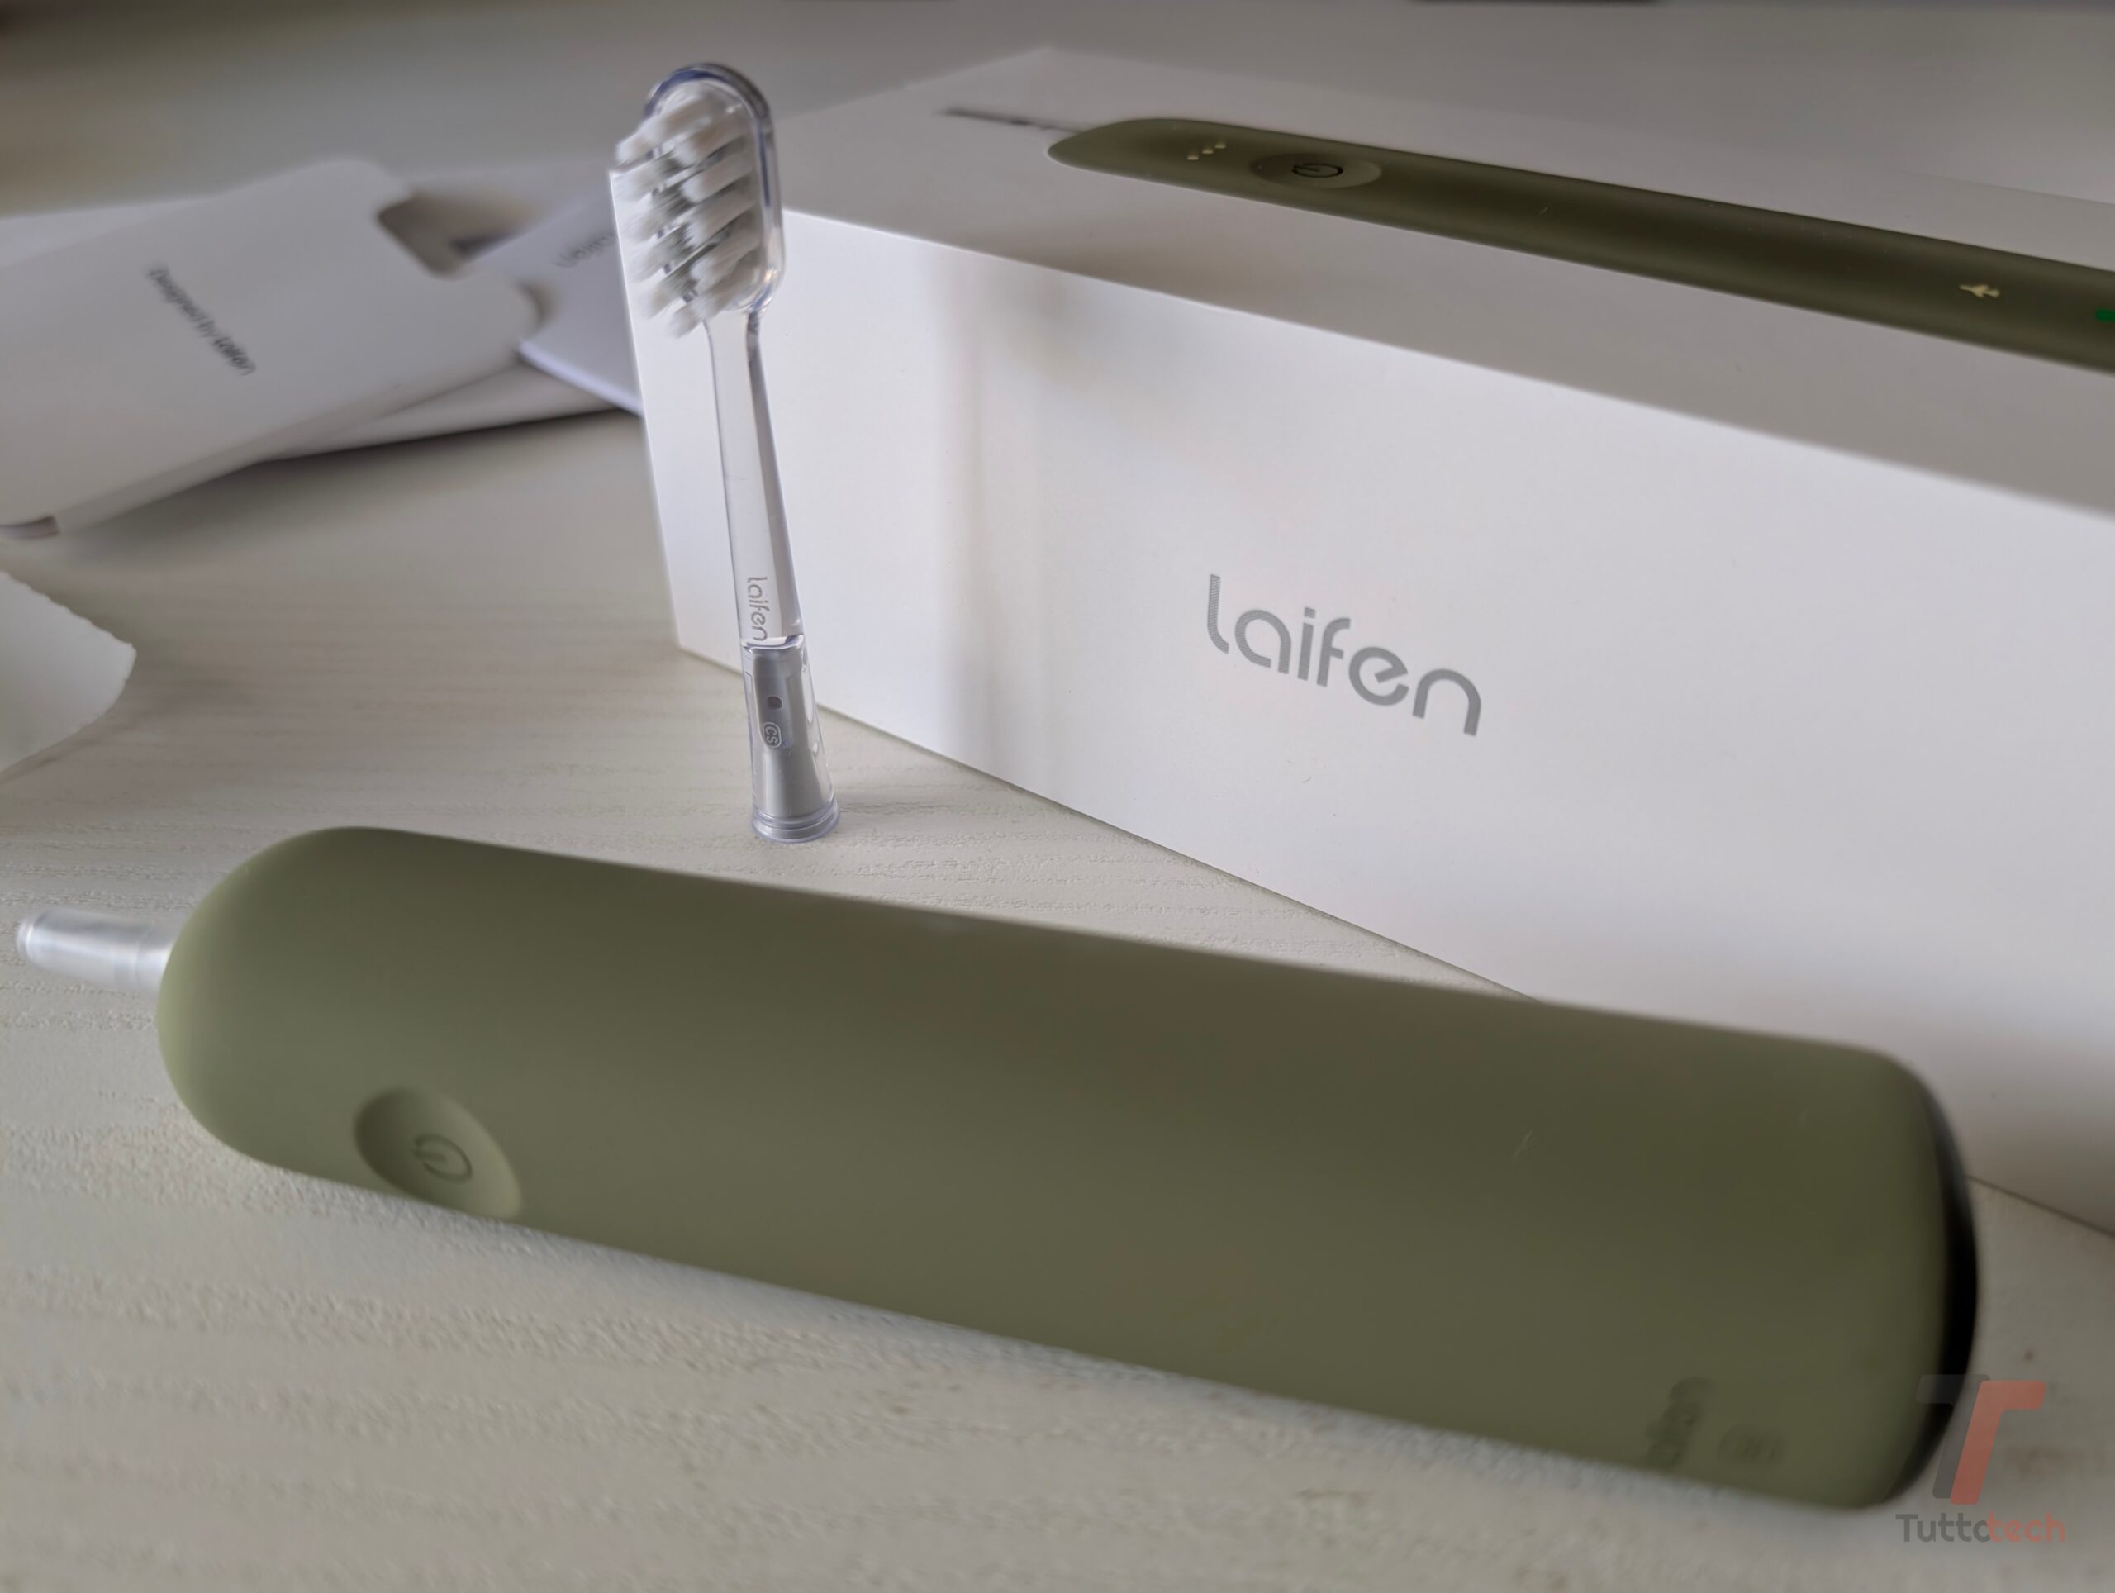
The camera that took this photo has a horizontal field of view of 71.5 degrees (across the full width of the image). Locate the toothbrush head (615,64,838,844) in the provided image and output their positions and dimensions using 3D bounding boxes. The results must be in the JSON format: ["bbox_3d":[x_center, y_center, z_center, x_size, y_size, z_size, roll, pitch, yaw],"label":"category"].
[{"bbox_3d":[-0.032,-0.029,0.150,0.011,0.083,0.016,15,39,17],"label":"toothbrush head"}]

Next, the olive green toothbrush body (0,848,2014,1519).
[{"bbox_3d":[-0.016,0.025,0.123,0.165,0.034,0.034,8,29,9],"label":"olive green toothbrush body"}]

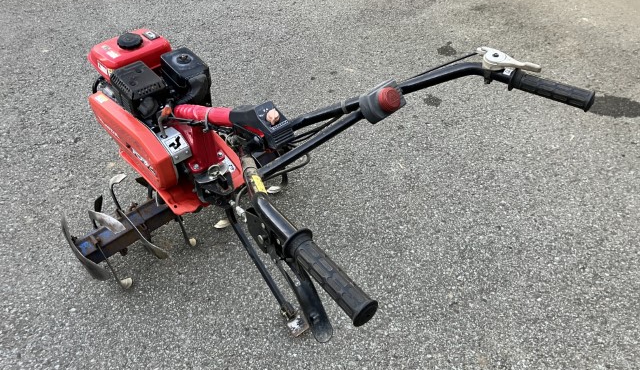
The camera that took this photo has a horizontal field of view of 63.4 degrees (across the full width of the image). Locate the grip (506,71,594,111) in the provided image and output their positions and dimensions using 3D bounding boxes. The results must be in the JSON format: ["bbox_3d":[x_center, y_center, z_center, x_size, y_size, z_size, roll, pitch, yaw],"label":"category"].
[{"bbox_3d":[0.386,-0.157,0.865,0.131,0.042,0.042,26,51,29],"label":"grip"}]

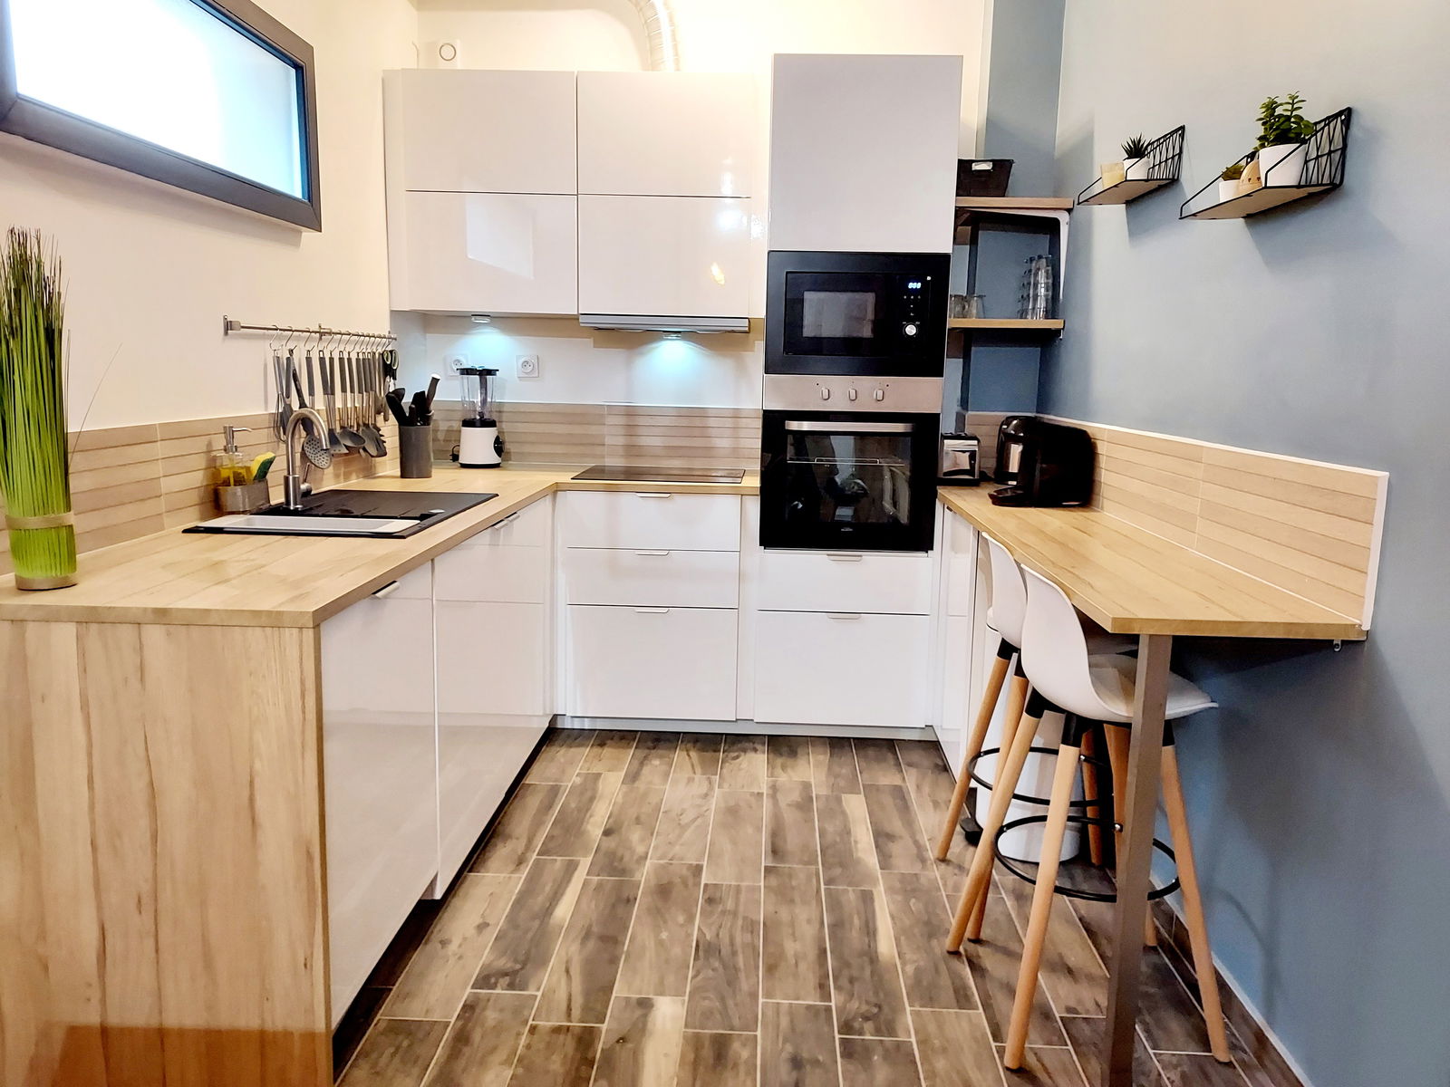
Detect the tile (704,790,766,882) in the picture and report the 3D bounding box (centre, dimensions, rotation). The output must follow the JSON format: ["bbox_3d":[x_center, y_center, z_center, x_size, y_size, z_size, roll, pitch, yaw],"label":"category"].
[{"bbox_3d":[0.035,0.833,2.874,0.151,0.010,0.587,2,10,3],"label":"tile"}]

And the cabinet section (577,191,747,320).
[{"bbox_3d":[-0.205,-1.024,3.670,0.600,0.400,0.380,2,9,2],"label":"cabinet section"}]

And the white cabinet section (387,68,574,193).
[{"bbox_3d":[-0.810,-1.437,3.630,0.630,0.400,0.380,2,9,2],"label":"white cabinet section"}]

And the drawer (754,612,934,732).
[{"bbox_3d":[0.414,0.398,3.756,0.594,0.400,0.497,1,10,1],"label":"drawer"}]

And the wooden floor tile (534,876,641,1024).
[{"bbox_3d":[-0.296,0.916,2.286,0.149,0.018,0.587,2,9,3],"label":"wooden floor tile"}]

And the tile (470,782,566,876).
[{"bbox_3d":[-0.577,0.810,2.881,0.148,0.010,0.606,2,9,2],"label":"tile"}]

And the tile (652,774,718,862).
[{"bbox_3d":[-0.113,0.812,2.982,0.151,0.010,0.587,2,10,3],"label":"tile"}]

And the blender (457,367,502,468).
[{"bbox_3d":[-0.923,-0.475,3.795,0.160,0.372,0.155,1,9,-1],"label":"blender"}]

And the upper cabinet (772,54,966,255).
[{"bbox_3d":[0.460,-1.298,3.538,0.599,0.607,0.600,2,9,2],"label":"upper cabinet"}]

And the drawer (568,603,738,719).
[{"bbox_3d":[-0.246,0.378,3.794,0.597,0.400,0.550,2,9,2],"label":"drawer"}]

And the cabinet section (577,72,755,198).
[{"bbox_3d":[-0.193,-1.419,3.608,0.605,0.400,0.380,2,9,2],"label":"cabinet section"}]

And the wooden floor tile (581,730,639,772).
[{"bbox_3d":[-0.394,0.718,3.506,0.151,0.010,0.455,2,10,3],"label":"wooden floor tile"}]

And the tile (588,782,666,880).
[{"bbox_3d":[-0.268,0.818,2.868,0.150,0.010,0.588,2,9,3],"label":"tile"}]

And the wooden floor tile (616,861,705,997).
[{"bbox_3d":[-0.142,0.909,2.400,0.151,0.010,0.587,2,10,3],"label":"wooden floor tile"}]

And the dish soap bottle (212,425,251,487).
[{"bbox_3d":[-1.181,-0.182,2.417,0.083,0.200,0.070,2,9,2],"label":"dish soap bottle"}]

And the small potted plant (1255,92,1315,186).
[{"bbox_3d":[0.965,-0.691,1.729,0.095,0.165,0.095,2,9,2],"label":"small potted plant"}]

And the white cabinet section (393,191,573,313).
[{"bbox_3d":[-0.817,-1.041,3.692,0.625,0.400,0.380,2,9,2],"label":"white cabinet section"}]

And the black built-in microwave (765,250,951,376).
[{"bbox_3d":[0.439,-0.784,3.493,0.594,0.393,0.398,1,10,1],"label":"black built-in microwave"}]

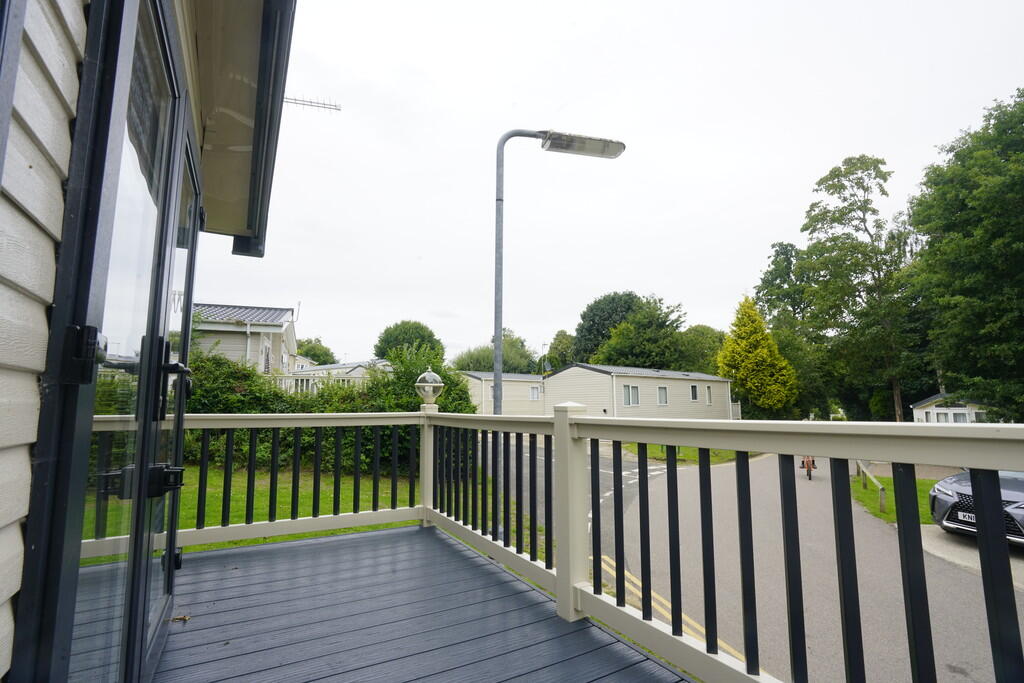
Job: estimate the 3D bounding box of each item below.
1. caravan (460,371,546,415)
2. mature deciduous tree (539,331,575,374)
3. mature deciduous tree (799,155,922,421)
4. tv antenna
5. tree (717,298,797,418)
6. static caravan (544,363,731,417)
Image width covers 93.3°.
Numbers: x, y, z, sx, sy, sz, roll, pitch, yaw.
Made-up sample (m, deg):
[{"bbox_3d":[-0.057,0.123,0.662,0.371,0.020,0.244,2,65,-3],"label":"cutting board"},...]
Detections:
[{"bbox_3d":[0.946,3.540,28.612,9.200,3.140,3.850,6,-10,-37],"label":"caravan"},{"bbox_3d":[4.800,3.283,48.004,5.500,9.070,5.500,-1,-8,6],"label":"mature deciduous tree"},{"bbox_3d":[18.093,-2.283,25.050,6.200,15.800,6.200,-6,-10,36],"label":"mature deciduous tree"},{"bbox_3d":[-2.560,-2.916,5.916,0.950,0.220,0.120,2,-8,-13],"label":"tv antenna"},{"bbox_3d":[13.360,1.330,26.367,4.000,7.600,4.000,-4,-9,27],"label":"tree"},{"bbox_3d":[6.378,2.898,22.846,9.200,3.130,3.850,6,-10,-37],"label":"static caravan"}]

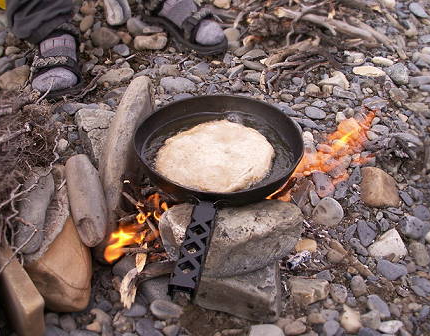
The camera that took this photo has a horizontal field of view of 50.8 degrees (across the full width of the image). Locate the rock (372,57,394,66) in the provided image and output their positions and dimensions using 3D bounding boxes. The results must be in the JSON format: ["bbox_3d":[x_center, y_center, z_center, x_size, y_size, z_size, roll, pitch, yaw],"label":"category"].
[{"bbox_3d":[0.478,-0.304,1.292,0.060,0.014,0.026,15,41,15],"label":"rock"}]

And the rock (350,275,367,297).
[{"bbox_3d":[0.210,0.172,0.664,0.026,0.023,0.033,0,39,0],"label":"rock"}]

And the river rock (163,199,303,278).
[{"bbox_3d":[0.026,0.108,0.706,0.205,0.072,0.118,-3,39,-6],"label":"river rock"}]

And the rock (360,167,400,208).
[{"bbox_3d":[0.295,0.035,0.815,0.066,0.055,0.075,0,39,0],"label":"rock"}]

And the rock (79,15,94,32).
[{"bbox_3d":[-0.399,-0.449,1.407,0.046,0.052,0.055,0,39,0],"label":"rock"}]

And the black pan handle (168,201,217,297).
[{"bbox_3d":[-0.026,0.102,0.583,0.033,0.024,0.155,6,40,8],"label":"black pan handle"}]

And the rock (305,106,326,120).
[{"bbox_3d":[0.227,-0.123,1.026,0.045,0.026,0.040,0,39,0],"label":"rock"}]

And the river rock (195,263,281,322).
[{"bbox_3d":[0.036,0.162,0.644,0.116,0.062,0.085,8,40,10],"label":"river rock"}]

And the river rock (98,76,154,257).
[{"bbox_3d":[-0.156,-0.030,0.846,0.065,0.105,0.410,0,39,0],"label":"river rock"}]

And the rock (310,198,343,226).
[{"bbox_3d":[0.199,0.077,0.799,0.053,0.032,0.045,11,40,12],"label":"rock"}]

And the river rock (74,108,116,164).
[{"bbox_3d":[-0.212,-0.067,0.910,0.092,0.082,0.085,0,39,0],"label":"river rock"}]

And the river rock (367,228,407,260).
[{"bbox_3d":[0.282,0.124,0.742,0.062,0.036,0.042,11,40,12],"label":"river rock"}]

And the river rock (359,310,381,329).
[{"bbox_3d":[0.220,0.214,0.640,0.029,0.018,0.024,13,40,14],"label":"river rock"}]

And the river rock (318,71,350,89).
[{"bbox_3d":[0.310,-0.231,1.184,0.078,0.032,0.045,8,39,8],"label":"river rock"}]

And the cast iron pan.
[{"bbox_3d":[-0.006,0.023,0.717,0.280,0.056,0.456,7,39,6],"label":"cast iron pan"}]

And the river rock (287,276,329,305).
[{"bbox_3d":[0.135,0.177,0.655,0.058,0.032,0.035,0,39,0],"label":"river rock"}]

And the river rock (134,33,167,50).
[{"bbox_3d":[-0.191,-0.374,1.341,0.094,0.035,0.045,-2,39,-4],"label":"river rock"}]

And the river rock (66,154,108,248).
[{"bbox_3d":[-0.207,0.051,0.719,0.053,0.045,0.168,-12,50,-16],"label":"river rock"}]

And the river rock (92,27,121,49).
[{"bbox_3d":[-0.320,-0.381,1.324,0.080,0.060,0.068,0,39,0],"label":"river rock"}]

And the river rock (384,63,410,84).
[{"bbox_3d":[0.488,-0.253,1.211,0.056,0.040,0.050,15,41,15],"label":"river rock"}]

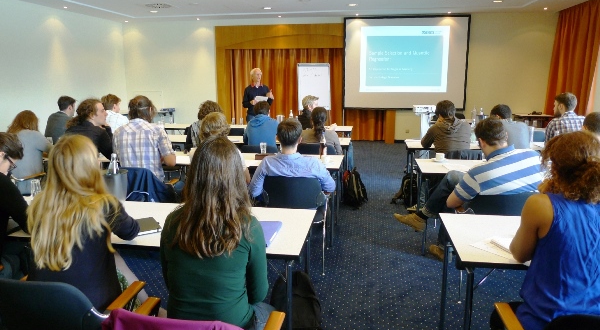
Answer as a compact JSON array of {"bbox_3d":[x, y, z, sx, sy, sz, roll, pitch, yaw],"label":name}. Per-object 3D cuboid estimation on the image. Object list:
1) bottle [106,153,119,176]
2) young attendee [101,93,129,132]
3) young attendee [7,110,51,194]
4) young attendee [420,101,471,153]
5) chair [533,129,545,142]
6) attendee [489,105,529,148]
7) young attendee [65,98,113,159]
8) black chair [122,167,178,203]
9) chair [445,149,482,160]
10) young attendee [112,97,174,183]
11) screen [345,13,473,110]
[{"bbox_3d":[-1.177,0.077,2.624,0.080,0.310,0.080,2,12,9],"label":"bottle"},{"bbox_3d":[-2.203,-0.208,5.214,0.510,1.367,0.734,4,12,21],"label":"young attendee"},{"bbox_3d":[-2.338,0.117,3.889,0.510,1.265,0.755,3,12,14],"label":"young attendee"},{"bbox_3d":[1.587,-0.076,4.662,0.530,1.280,0.760,1,12,5],"label":"young attendee"},{"bbox_3d":[3.177,-0.064,5.653,0.560,0.840,0.560,2,12,9],"label":"chair"},{"bbox_3d":[2.180,-0.051,4.606,0.520,1.250,0.750,0,12,0],"label":"attendee"},{"bbox_3d":[-1.913,0.055,3.994,0.500,1.300,0.800,6,13,27],"label":"young attendee"},{"bbox_3d":[-1.223,0.381,3.630,0.550,0.800,0.580,2,12,14],"label":"black chair"},{"bbox_3d":[1.668,0.210,4.373,0.550,0.800,0.580,2,12,10],"label":"chair"},{"bbox_3d":[-1.329,0.083,3.730,0.561,1.387,0.765,3,12,16],"label":"young attendee"},{"bbox_3d":[2.338,-2.249,9.280,2.680,2.040,0.050,2,12,9],"label":"screen"}]

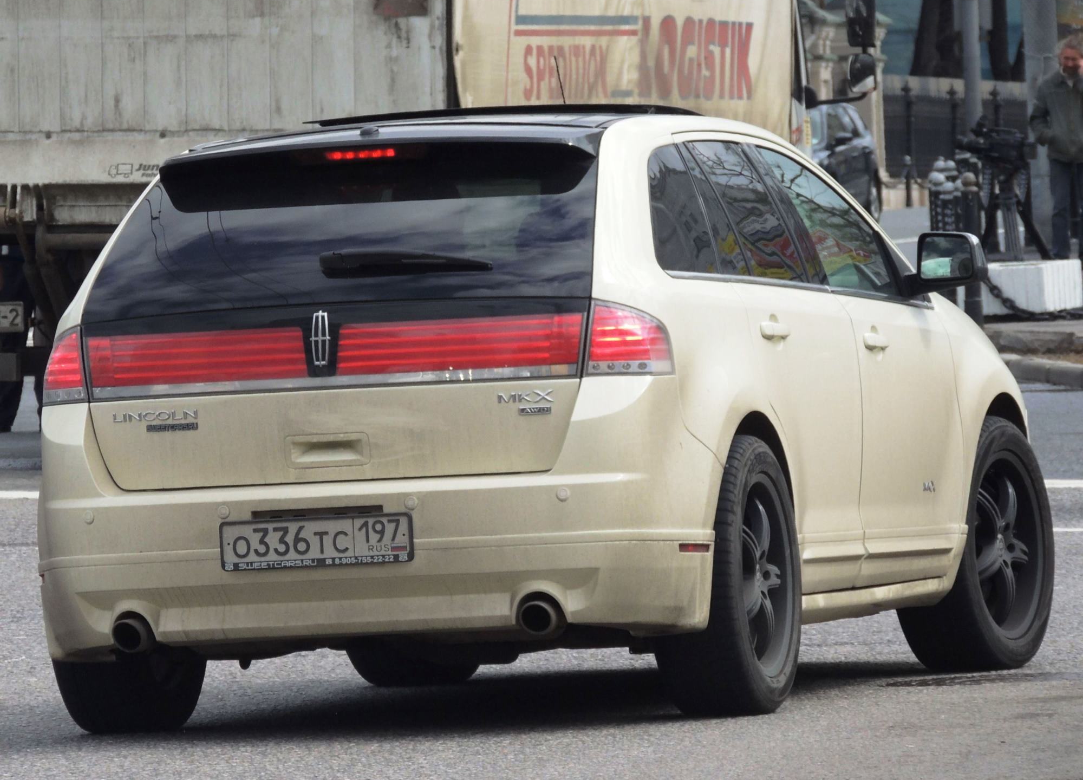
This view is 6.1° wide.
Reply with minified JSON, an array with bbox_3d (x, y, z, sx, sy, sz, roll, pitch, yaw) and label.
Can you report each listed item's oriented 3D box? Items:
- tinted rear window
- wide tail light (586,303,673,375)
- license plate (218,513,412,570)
[{"bbox_3d":[-0.505,-0.444,27.179,1.400,0.120,0.590,-3,41,16],"label":"tinted rear window"},{"bbox_3d":[0.233,-0.132,26.931,0.235,0.190,0.165,-3,0,-2],"label":"wide tail light"},{"bbox_3d":[-0.591,0.400,26.734,0.530,0.131,0.020,-3,0,16],"label":"license plate"}]

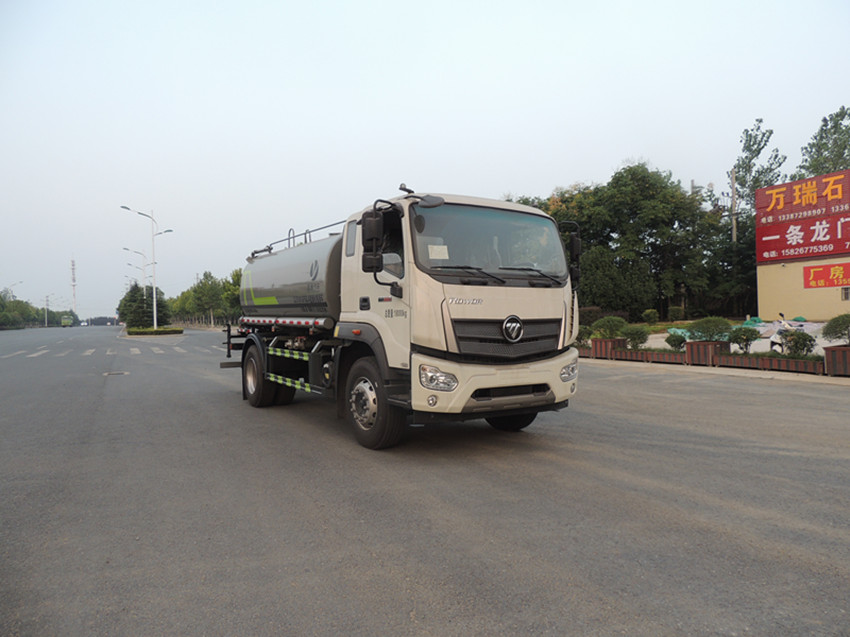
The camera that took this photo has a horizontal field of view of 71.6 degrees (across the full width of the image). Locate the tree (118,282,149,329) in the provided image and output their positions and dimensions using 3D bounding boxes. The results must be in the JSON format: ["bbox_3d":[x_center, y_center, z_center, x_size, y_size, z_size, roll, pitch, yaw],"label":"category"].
[{"bbox_3d":[-34.137,-1.405,69.000,3.750,5.860,3.800,-1,0,0],"label":"tree"}]

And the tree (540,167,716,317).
[{"bbox_3d":[12.842,-4.773,37.000,10.680,9.800,8.500,-1,0,0],"label":"tree"}]

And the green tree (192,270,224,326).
[{"bbox_3d":[-32.335,-2.912,88.000,4.780,8.510,4.800,-1,0,0],"label":"green tree"}]

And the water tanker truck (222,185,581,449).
[{"bbox_3d":[-1.061,0.019,9.326,2.580,2.910,7.730,-1,0,-31],"label":"water tanker truck"}]

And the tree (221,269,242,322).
[{"bbox_3d":[-29.022,-3.208,90.000,4.740,8.860,4.800,-1,0,0],"label":"tree"}]

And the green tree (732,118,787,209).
[{"bbox_3d":[26.115,-7.807,46.000,4.840,15.610,4.800,-1,0,0],"label":"green tree"}]

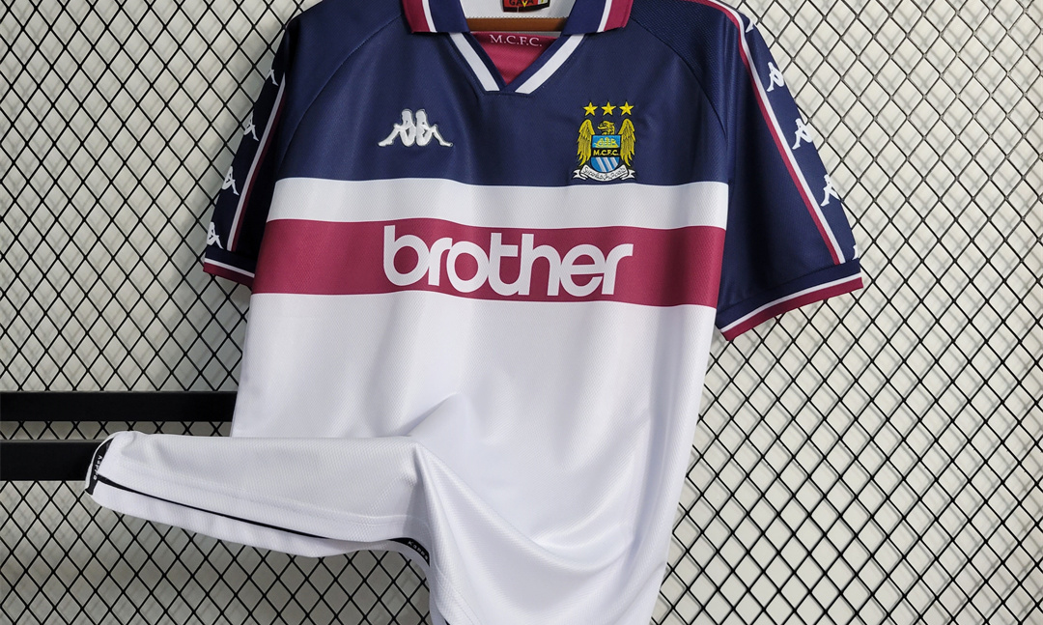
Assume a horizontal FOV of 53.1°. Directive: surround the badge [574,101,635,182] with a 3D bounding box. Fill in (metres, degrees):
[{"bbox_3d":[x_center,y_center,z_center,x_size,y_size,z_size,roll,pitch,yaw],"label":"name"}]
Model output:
[{"bbox_3d":[0.078,-0.161,0.980,0.059,0.076,0.005,1,-2,12],"label":"badge"}]

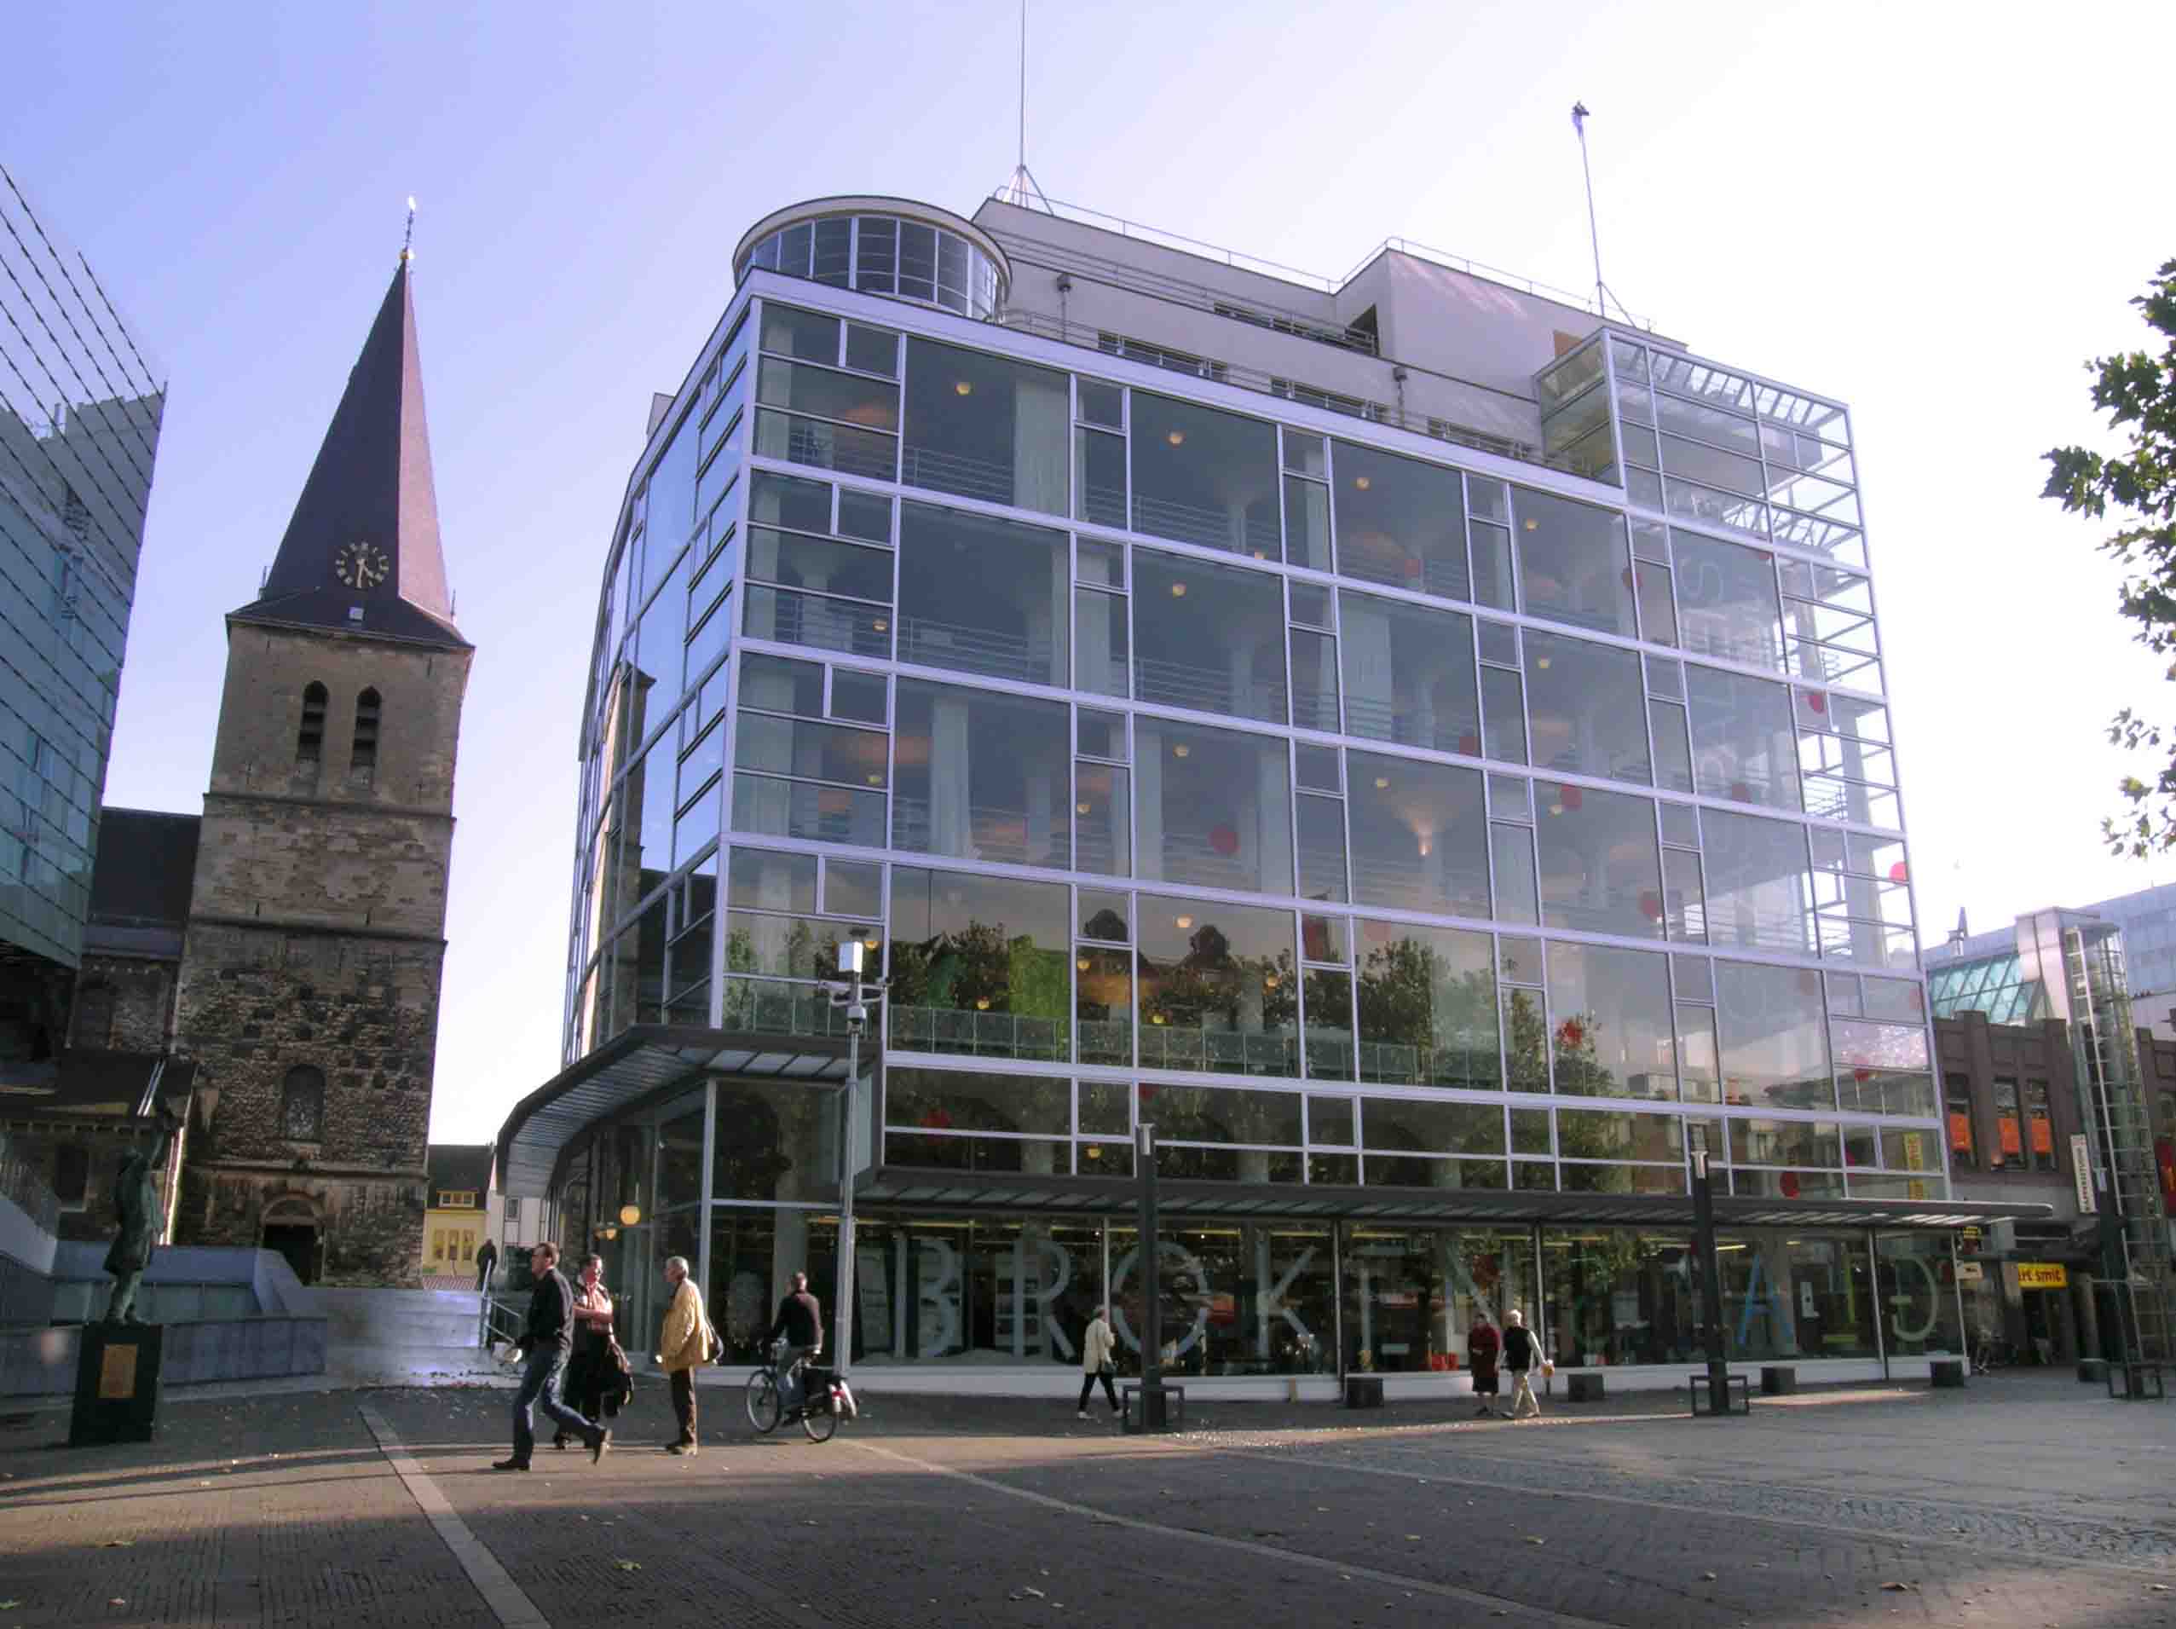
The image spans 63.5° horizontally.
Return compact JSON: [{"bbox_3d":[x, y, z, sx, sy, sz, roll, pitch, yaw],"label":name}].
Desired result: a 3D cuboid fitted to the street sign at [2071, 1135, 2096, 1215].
[{"bbox_3d":[27.186,9.832,48.085,0.150,2.100,0.580,3,-16,-12],"label":"street sign"}]

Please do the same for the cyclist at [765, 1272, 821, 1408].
[{"bbox_3d":[-3.296,5.976,19.766,0.500,1.600,0.650,14,-21,-42],"label":"cyclist"}]

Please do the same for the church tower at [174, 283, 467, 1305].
[{"bbox_3d":[-30.792,-3.390,73.278,9.168,45.573,9.168,7,-17,-24],"label":"church tower"}]

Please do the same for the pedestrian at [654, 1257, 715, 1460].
[{"bbox_3d":[-3.717,4.992,16.288,0.470,1.750,0.500,4,-16,-14],"label":"pedestrian"}]

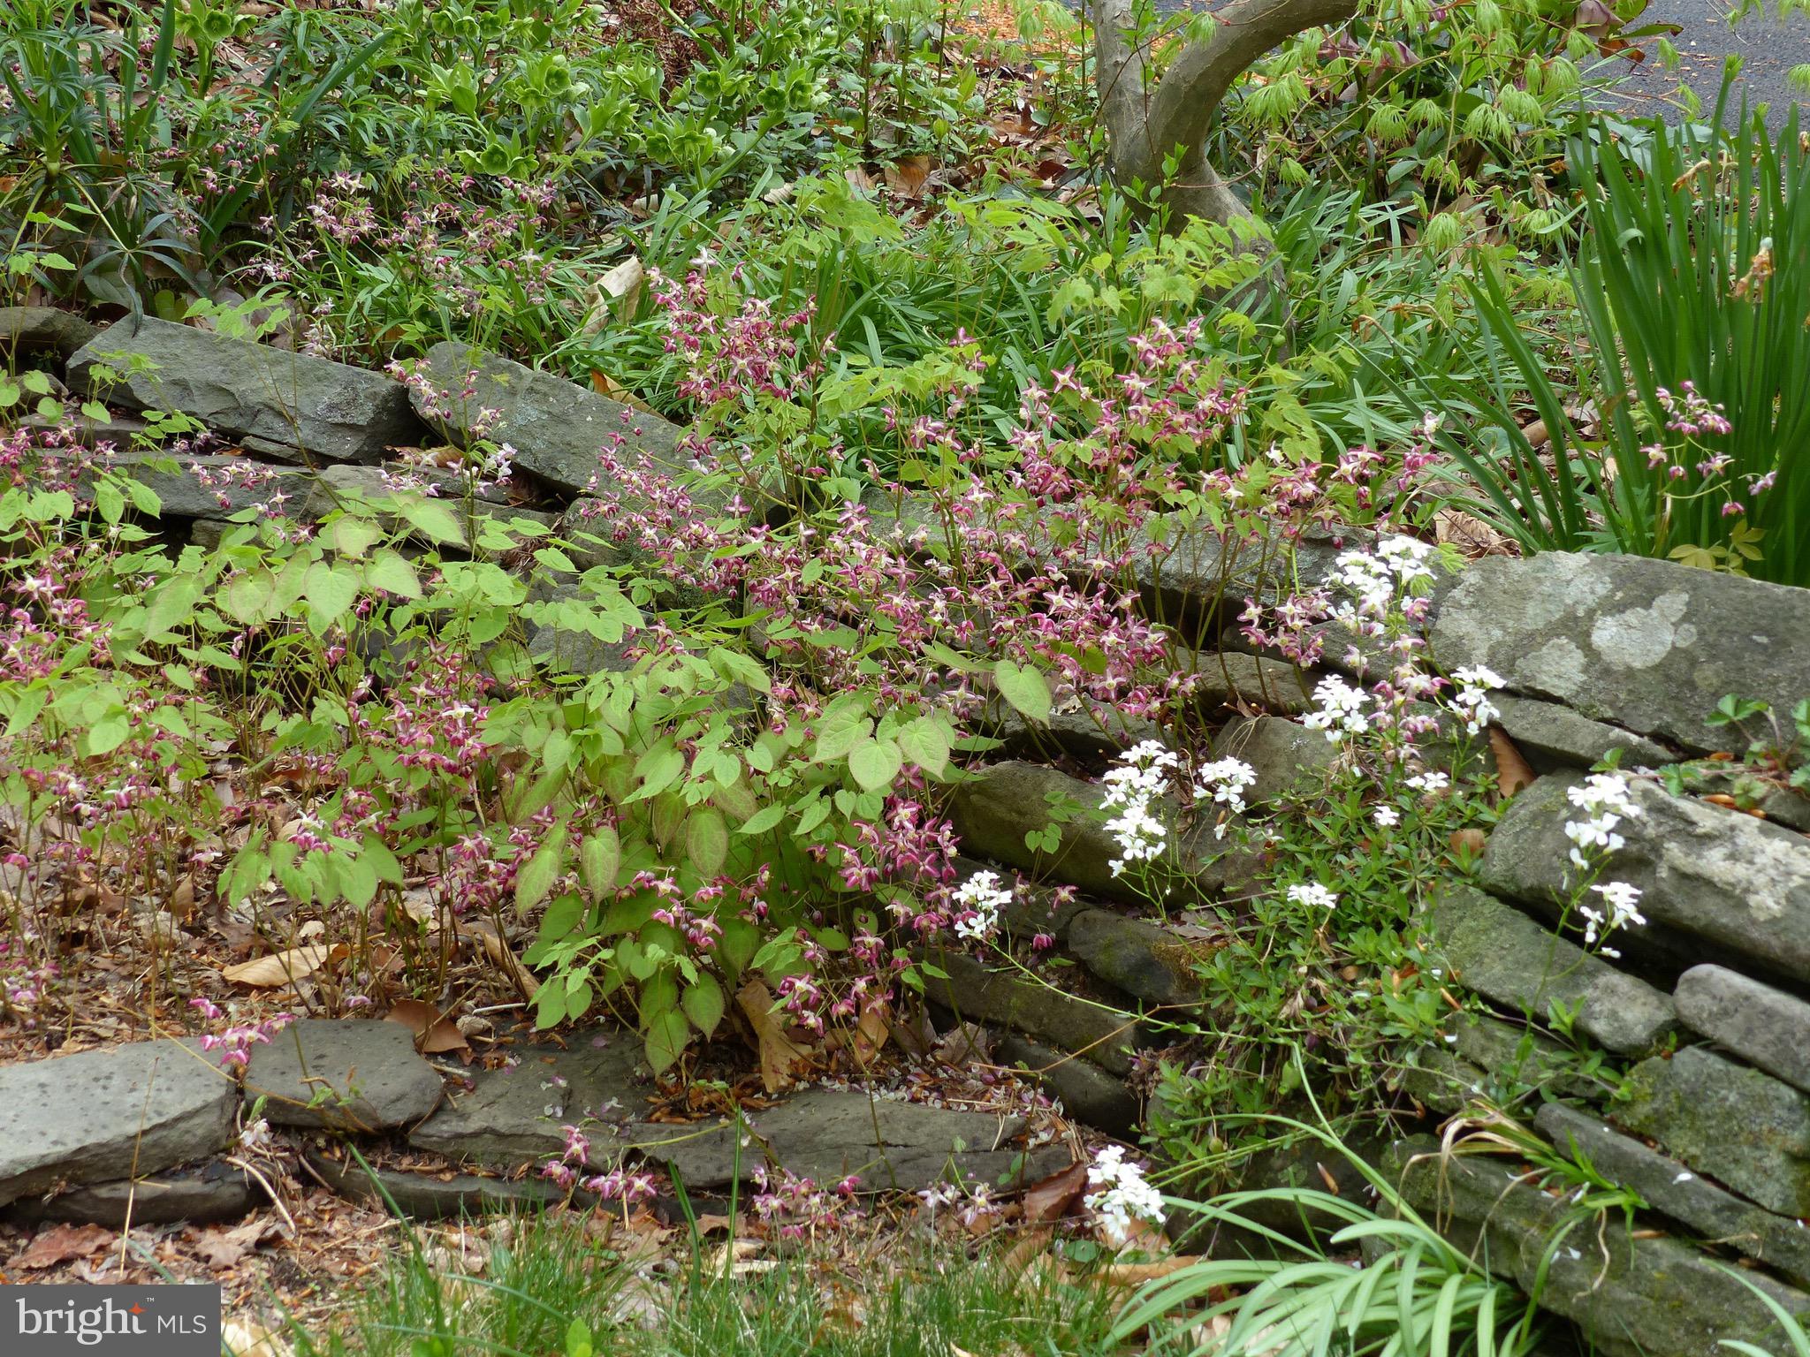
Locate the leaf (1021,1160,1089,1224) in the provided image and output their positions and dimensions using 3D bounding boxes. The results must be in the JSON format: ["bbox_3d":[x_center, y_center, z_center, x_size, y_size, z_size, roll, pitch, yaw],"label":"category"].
[{"bbox_3d":[0.117,0.401,2.410,0.051,0.043,0.036,-8,23,-18],"label":"leaf"}]

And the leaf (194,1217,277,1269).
[{"bbox_3d":[-0.523,0.441,2.410,0.062,0.018,0.046,-6,23,-14],"label":"leaf"}]

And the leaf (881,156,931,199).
[{"bbox_3d":[0.003,-0.682,4.200,0.070,0.025,0.060,0,60,0],"label":"leaf"}]

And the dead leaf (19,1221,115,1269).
[{"bbox_3d":[-0.652,0.441,2.400,0.070,0.017,0.043,-10,24,-23],"label":"dead leaf"}]

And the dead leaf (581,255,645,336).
[{"bbox_3d":[-0.348,-0.458,3.680,0.070,0.095,0.030,7,-14,19],"label":"dead leaf"}]

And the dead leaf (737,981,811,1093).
[{"bbox_3d":[-0.118,0.324,2.790,0.065,0.100,0.030,0,-10,0],"label":"dead leaf"}]

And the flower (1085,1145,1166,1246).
[{"bbox_3d":[0.185,0.436,2.600,0.062,0.070,0.050,5,36,14],"label":"flower"}]

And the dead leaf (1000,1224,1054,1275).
[{"bbox_3d":[0.094,0.444,2.400,0.041,0.027,0.037,-8,23,-18],"label":"dead leaf"}]

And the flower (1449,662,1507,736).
[{"bbox_3d":[0.424,0.015,2.287,0.043,0.051,0.041,0,22,0],"label":"flower"}]

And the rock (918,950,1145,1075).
[{"bbox_3d":[0.134,0.296,2.880,0.245,0.055,0.100,16,25,37],"label":"rock"}]

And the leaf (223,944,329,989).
[{"bbox_3d":[-0.597,0.273,2.930,0.100,0.020,0.050,-3,32,-9],"label":"leaf"}]

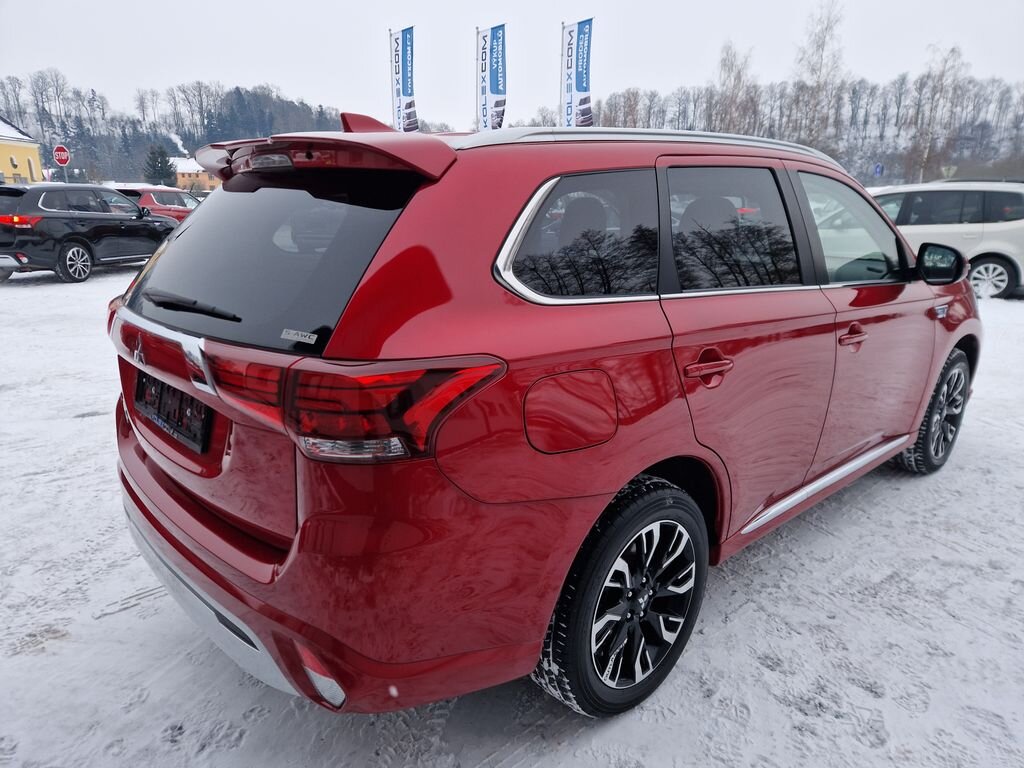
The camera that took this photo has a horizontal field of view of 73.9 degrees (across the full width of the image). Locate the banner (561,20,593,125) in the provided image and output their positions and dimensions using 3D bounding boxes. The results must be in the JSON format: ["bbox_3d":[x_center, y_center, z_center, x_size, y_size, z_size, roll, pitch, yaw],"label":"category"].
[{"bbox_3d":[2.204,-9.950,22.046,0.160,3.146,1.400,-13,19,-40],"label":"banner"}]

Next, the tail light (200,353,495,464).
[{"bbox_3d":[-0.362,0.009,1.486,0.420,0.220,0.570,-13,19,-41],"label":"tail light"}]

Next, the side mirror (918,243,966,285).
[{"bbox_3d":[1.754,-0.476,2.780,0.170,0.175,0.200,-13,19,-41],"label":"side mirror"}]

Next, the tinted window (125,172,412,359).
[{"bbox_3d":[-0.730,-0.353,1.837,1.250,0.500,0.130,15,-23,46],"label":"tinted window"}]

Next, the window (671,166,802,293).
[{"bbox_3d":[0.717,-0.482,2.128,0.750,0.380,0.060,-13,2,-41],"label":"window"}]

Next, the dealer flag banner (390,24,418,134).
[{"bbox_3d":[-3.541,-10.067,22.749,0.160,3.191,1.400,-13,19,-40],"label":"dealer flag banner"}]

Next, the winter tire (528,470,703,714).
[{"bbox_3d":[0.315,0.602,1.996,0.700,0.700,0.225,-13,19,-41],"label":"winter tire"}]

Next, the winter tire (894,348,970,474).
[{"bbox_3d":[2.285,0.141,3.739,0.700,0.700,0.225,-13,19,-41],"label":"winter tire"}]

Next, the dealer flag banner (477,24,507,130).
[{"bbox_3d":[-0.615,-10.072,22.610,0.160,3.169,1.400,-13,19,-40],"label":"dealer flag banner"}]

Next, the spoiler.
[{"bbox_3d":[-0.558,-0.621,1.931,0.310,0.165,1.250,-13,19,-41],"label":"spoiler"}]

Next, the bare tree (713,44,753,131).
[{"bbox_3d":[22.374,-25.974,70.780,4.500,17.463,4.500,0,15,0],"label":"bare tree"}]

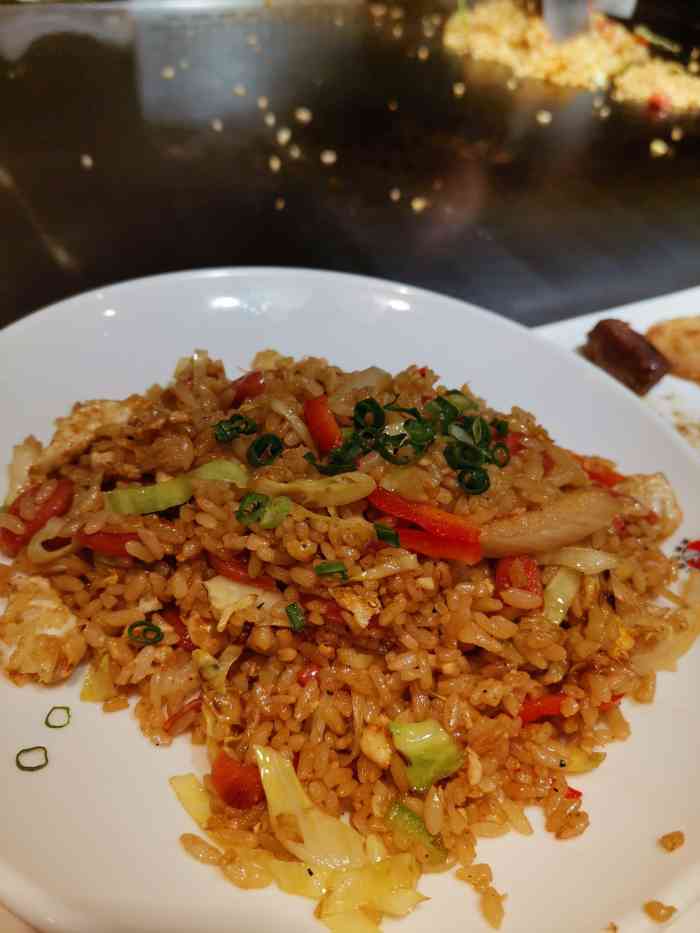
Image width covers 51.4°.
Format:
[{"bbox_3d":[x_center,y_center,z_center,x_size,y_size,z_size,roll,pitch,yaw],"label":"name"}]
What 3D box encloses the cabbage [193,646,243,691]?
[{"bbox_3d":[-0.029,0.044,0.158,0.010,0.007,0.007,9,42,0],"label":"cabbage"}]

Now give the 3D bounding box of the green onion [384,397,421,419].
[{"bbox_3d":[0.016,-0.018,0.220,0.011,0.004,0.006,-1,42,-13],"label":"green onion"}]

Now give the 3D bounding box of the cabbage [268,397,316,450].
[{"bbox_3d":[-0.017,-0.012,0.209,0.006,0.005,0.020,-24,52,-34],"label":"cabbage"}]

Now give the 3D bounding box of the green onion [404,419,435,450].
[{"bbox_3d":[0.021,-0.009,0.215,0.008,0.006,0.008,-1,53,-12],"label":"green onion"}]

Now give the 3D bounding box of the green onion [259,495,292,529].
[{"bbox_3d":[-0.019,0.012,0.186,0.008,0.006,0.007,-13,61,-18],"label":"green onion"}]

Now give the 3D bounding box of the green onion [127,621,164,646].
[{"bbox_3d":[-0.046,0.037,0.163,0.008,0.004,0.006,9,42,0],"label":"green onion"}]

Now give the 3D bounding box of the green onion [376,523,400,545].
[{"bbox_3d":[0.010,0.018,0.190,0.008,0.004,0.004,30,44,21],"label":"green onion"}]

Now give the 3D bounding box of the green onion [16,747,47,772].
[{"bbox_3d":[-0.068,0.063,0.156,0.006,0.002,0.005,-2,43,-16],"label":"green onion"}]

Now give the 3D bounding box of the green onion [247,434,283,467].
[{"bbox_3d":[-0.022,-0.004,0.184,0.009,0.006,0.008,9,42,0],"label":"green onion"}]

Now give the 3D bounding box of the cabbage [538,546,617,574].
[{"bbox_3d":[0.067,0.028,0.214,0.022,0.005,0.007,0,42,-12],"label":"cabbage"}]

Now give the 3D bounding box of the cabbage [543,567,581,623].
[{"bbox_3d":[0.056,0.034,0.193,0.007,0.004,0.015,36,57,0],"label":"cabbage"}]

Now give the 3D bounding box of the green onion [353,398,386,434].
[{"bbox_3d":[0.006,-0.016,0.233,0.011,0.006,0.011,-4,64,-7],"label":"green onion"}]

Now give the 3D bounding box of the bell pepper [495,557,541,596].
[{"bbox_3d":[0.041,0.027,0.176,0.010,0.008,0.007,2,42,-7],"label":"bell pepper"}]

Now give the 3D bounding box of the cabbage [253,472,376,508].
[{"bbox_3d":[-0.009,0.006,0.175,0.029,0.005,0.008,4,42,-5],"label":"cabbage"}]

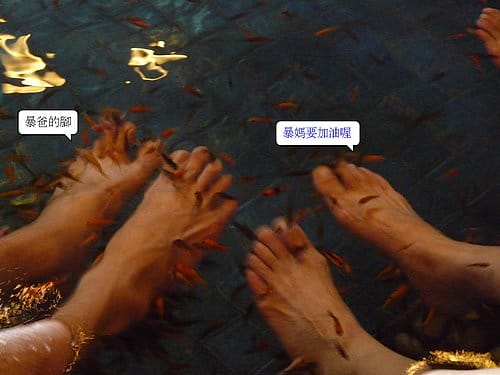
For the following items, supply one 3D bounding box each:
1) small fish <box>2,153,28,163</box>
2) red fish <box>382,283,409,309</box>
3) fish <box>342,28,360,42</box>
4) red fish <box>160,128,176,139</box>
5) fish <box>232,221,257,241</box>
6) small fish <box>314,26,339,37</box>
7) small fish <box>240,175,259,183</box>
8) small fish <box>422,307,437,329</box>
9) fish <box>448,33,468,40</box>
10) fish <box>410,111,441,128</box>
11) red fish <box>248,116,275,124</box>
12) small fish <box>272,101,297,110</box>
[{"bbox_3d":[-0.304,-0.038,1.313,0.035,0.009,0.007,7,42,7],"label":"small fish"},{"bbox_3d":[0.169,0.125,1.171,0.008,0.011,0.042,32,51,29],"label":"red fish"},{"bbox_3d":[0.150,-0.225,1.500,0.005,0.008,0.033,-22,47,-23],"label":"fish"},{"bbox_3d":[-0.107,-0.071,1.329,0.025,0.006,0.004,-31,50,-30],"label":"red fish"},{"bbox_3d":[-0.007,0.051,1.194,0.006,0.010,0.038,-31,51,-30],"label":"fish"},{"bbox_3d":[0.116,-0.236,1.532,0.041,0.010,0.008,-18,45,-19],"label":"small fish"},{"bbox_3d":[-0.002,-0.011,1.262,0.027,0.007,0.004,-15,44,-16],"label":"small fish"},{"bbox_3d":[0.198,0.143,1.112,0.006,0.008,0.032,18,45,19],"label":"small fish"},{"bbox_3d":[0.319,-0.232,1.554,0.035,0.010,0.007,-16,45,-16],"label":"fish"},{"bbox_3d":[0.235,-0.091,1.351,0.048,0.012,0.007,-28,49,-27],"label":"fish"},{"bbox_3d":[0.016,-0.090,1.370,0.035,0.009,0.007,2,42,3],"label":"red fish"},{"bbox_3d":[0.049,-0.116,1.429,0.037,0.010,0.007,3,43,3],"label":"small fish"}]

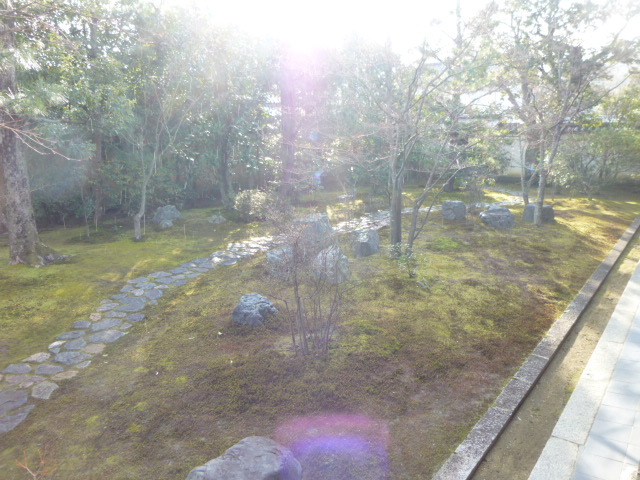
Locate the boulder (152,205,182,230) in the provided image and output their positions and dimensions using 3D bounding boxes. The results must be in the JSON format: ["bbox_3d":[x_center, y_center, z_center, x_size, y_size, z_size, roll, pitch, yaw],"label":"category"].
[{"bbox_3d":[-3.731,-0.572,11.265,0.743,0.526,0.600,-5,13,-18],"label":"boulder"}]

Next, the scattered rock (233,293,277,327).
[{"bbox_3d":[-0.780,0.805,5.517,0.554,0.306,0.470,-3,13,-8],"label":"scattered rock"}]

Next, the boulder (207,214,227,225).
[{"bbox_3d":[-2.627,-0.529,11.784,0.480,0.181,0.420,-4,13,-12],"label":"boulder"}]

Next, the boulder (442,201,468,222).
[{"bbox_3d":[3.475,-0.768,11.896,0.640,0.432,0.550,3,13,16],"label":"boulder"}]

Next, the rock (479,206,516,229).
[{"bbox_3d":[4.189,-0.542,10.825,0.925,0.446,0.680,4,14,21],"label":"rock"}]

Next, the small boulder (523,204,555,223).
[{"bbox_3d":[5.471,-0.689,11.499,0.850,0.400,0.620,5,14,25],"label":"small boulder"}]

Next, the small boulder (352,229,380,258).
[{"bbox_3d":[0.847,0.043,8.392,0.509,0.475,0.500,1,13,6],"label":"small boulder"}]

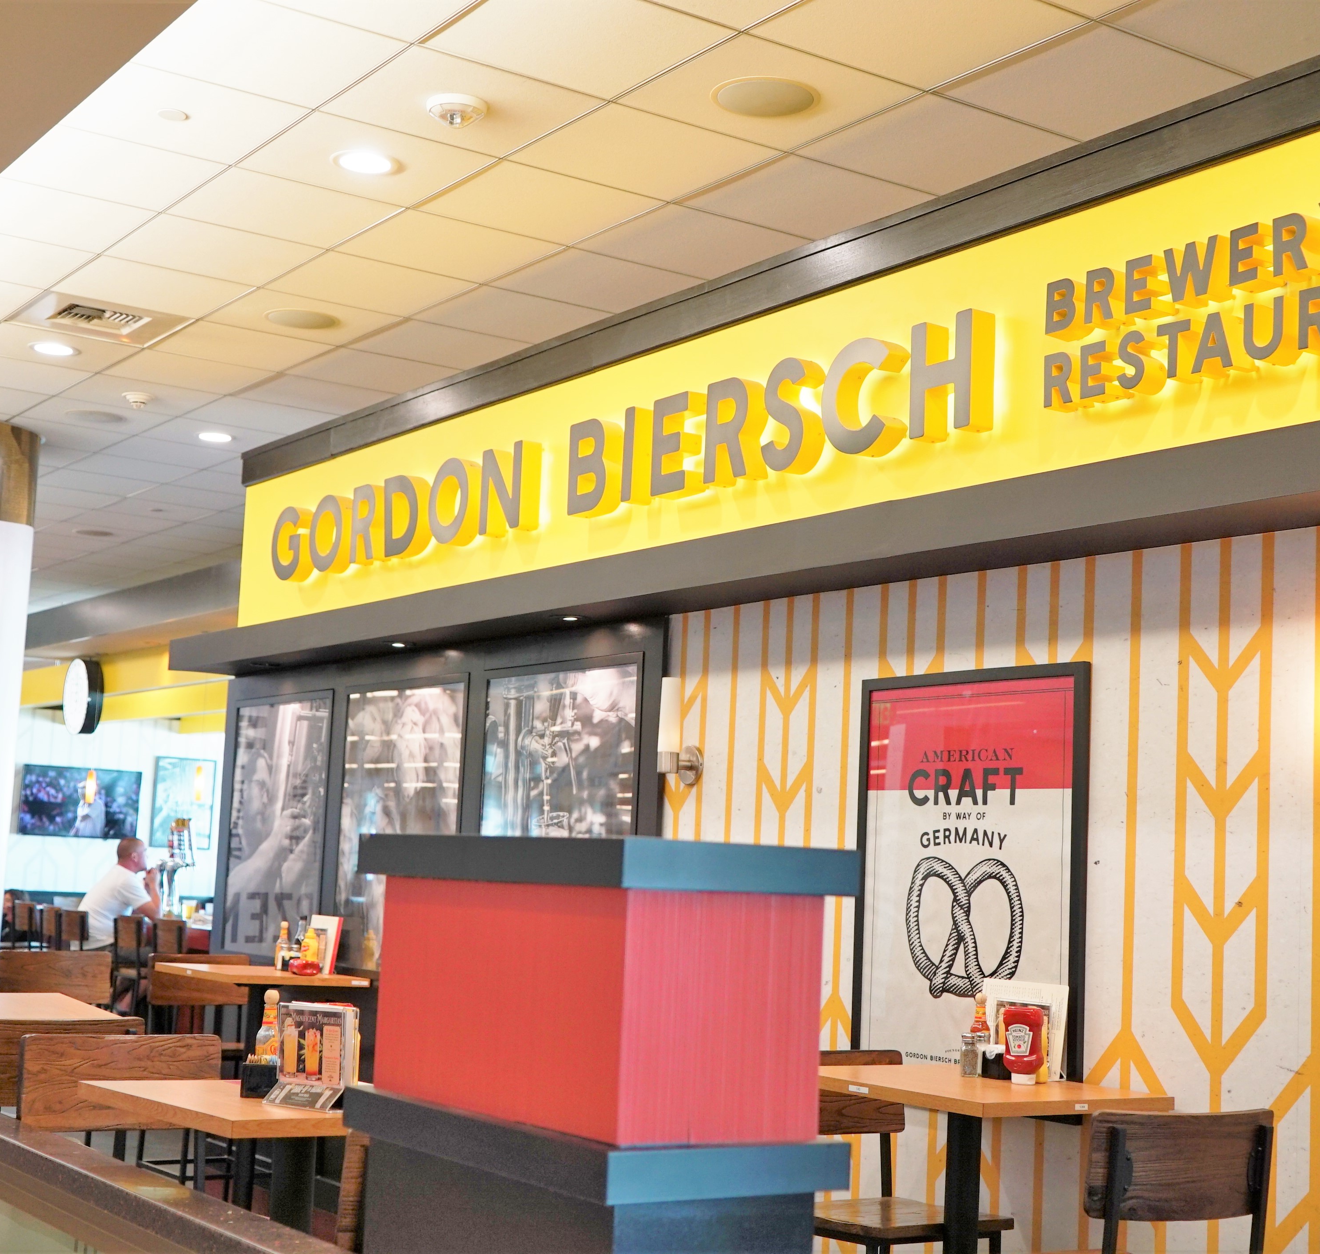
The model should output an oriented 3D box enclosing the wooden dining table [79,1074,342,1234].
[{"bbox_3d":[-0.775,1.484,3.990,0.630,1.067,0.630,8,-9,-40],"label":"wooden dining table"}]

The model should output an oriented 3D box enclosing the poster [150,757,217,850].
[{"bbox_3d":[-3.890,1.451,16.227,0.510,0.720,0.035,7,-8,-34],"label":"poster"}]

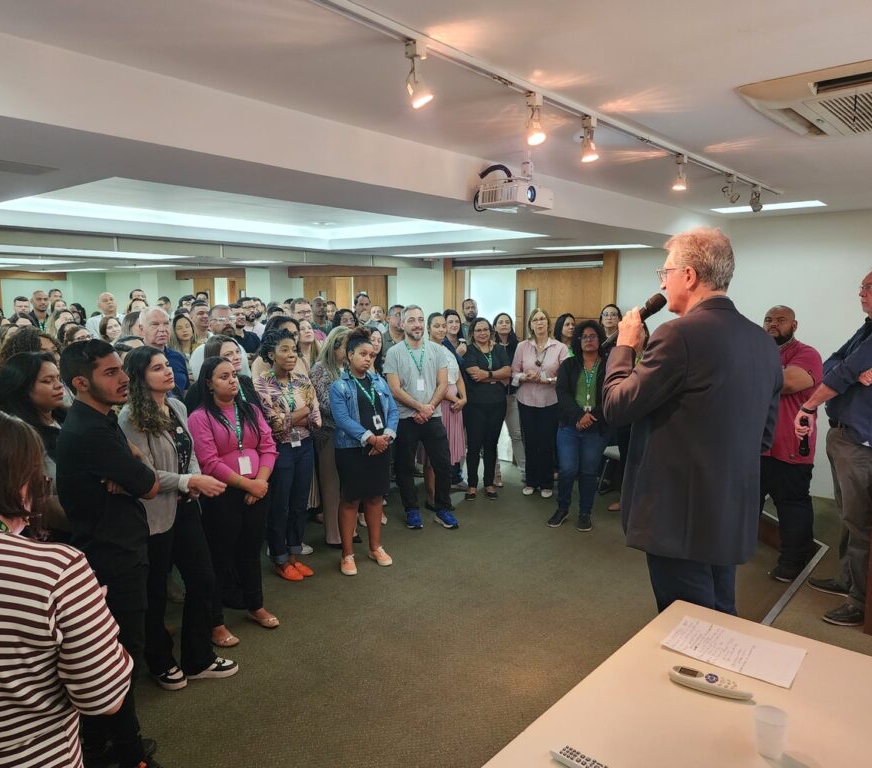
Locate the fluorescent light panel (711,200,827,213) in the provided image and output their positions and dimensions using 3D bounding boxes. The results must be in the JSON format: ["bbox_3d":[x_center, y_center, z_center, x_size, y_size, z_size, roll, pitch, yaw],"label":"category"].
[{"bbox_3d":[2.442,-1.311,5.002,0.732,0.050,0.311,6,10,40],"label":"fluorescent light panel"}]

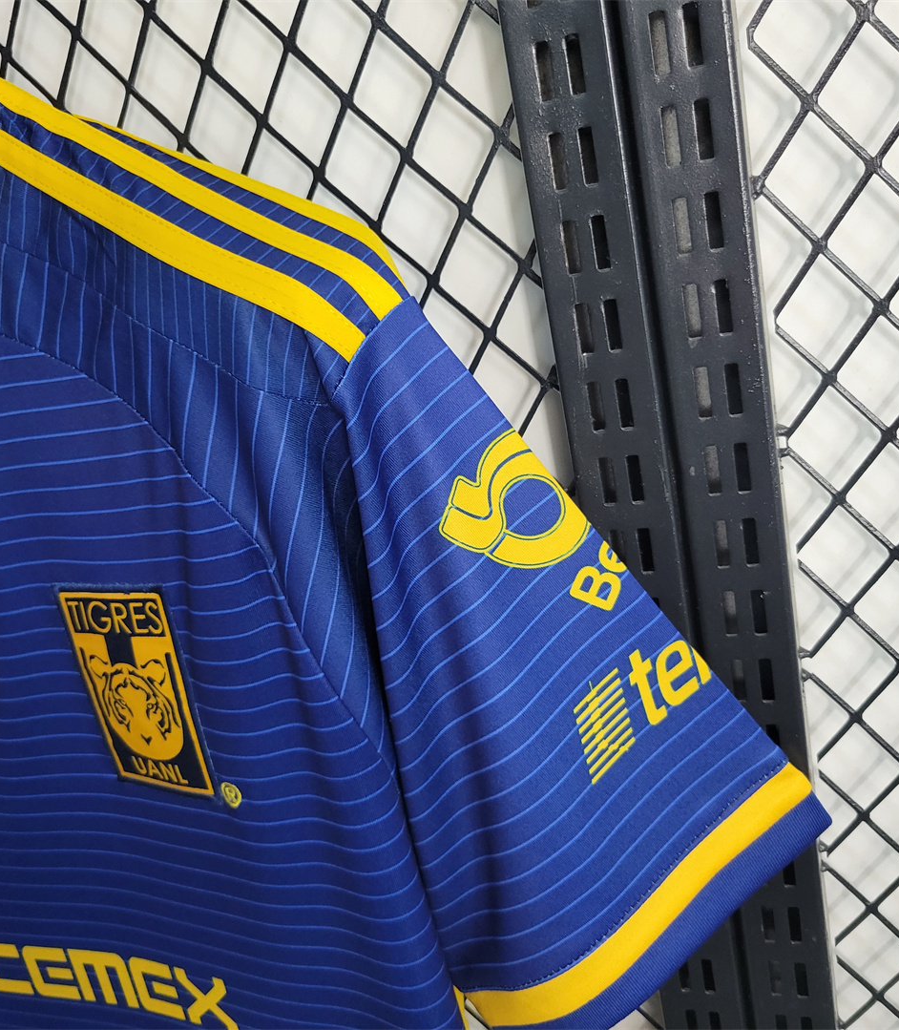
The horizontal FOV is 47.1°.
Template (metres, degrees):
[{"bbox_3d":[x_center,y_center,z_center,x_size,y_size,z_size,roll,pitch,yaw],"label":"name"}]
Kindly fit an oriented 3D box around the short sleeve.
[{"bbox_3d":[0.052,0.059,0.362,0.153,0.279,0.084,-4,19,22],"label":"short sleeve"}]

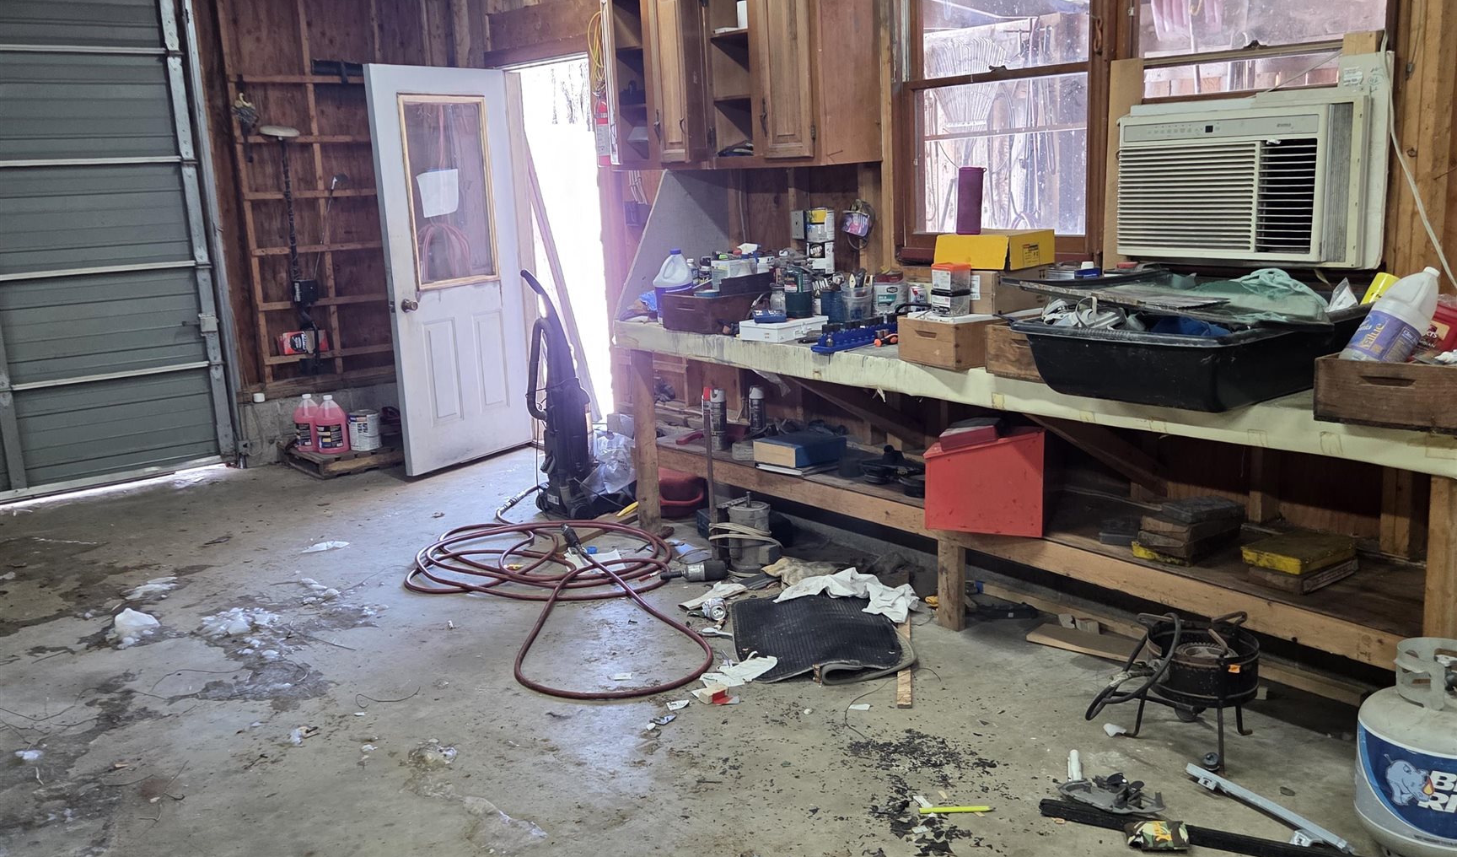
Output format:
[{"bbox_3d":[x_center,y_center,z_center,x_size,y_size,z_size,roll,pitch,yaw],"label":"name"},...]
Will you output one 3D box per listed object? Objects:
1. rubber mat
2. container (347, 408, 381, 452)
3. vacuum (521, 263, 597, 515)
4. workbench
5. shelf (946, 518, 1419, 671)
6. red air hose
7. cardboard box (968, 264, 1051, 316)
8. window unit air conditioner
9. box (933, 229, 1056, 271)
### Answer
[{"bbox_3d":[0.285,0.631,4.132,0.520,0.080,0.750,-3,11,-3],"label":"rubber mat"},{"bbox_3d":[-1.959,0.012,6.940,0.172,0.195,0.172,-11,14,-37],"label":"container"},{"bbox_3d":[-0.715,-0.161,5.730,0.420,1.100,0.310,-11,14,-37],"label":"vacuum"},{"bbox_3d":[0.816,0.173,4.294,0.600,0.865,3.440,-11,14,-36],"label":"workbench"},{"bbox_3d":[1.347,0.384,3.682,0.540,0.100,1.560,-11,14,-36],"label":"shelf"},{"bbox_3d":[-0.649,0.576,4.682,1.030,0.060,2.100,-5,12,-13],"label":"red air hose"},{"bbox_3d":[0.847,-0.440,4.077,0.260,0.131,0.200,-12,15,-40],"label":"cardboard box"},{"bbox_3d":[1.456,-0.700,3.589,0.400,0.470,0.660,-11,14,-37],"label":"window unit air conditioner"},{"bbox_3d":[0.850,-0.563,4.099,0.280,0.105,0.255,8,15,42],"label":"box"}]

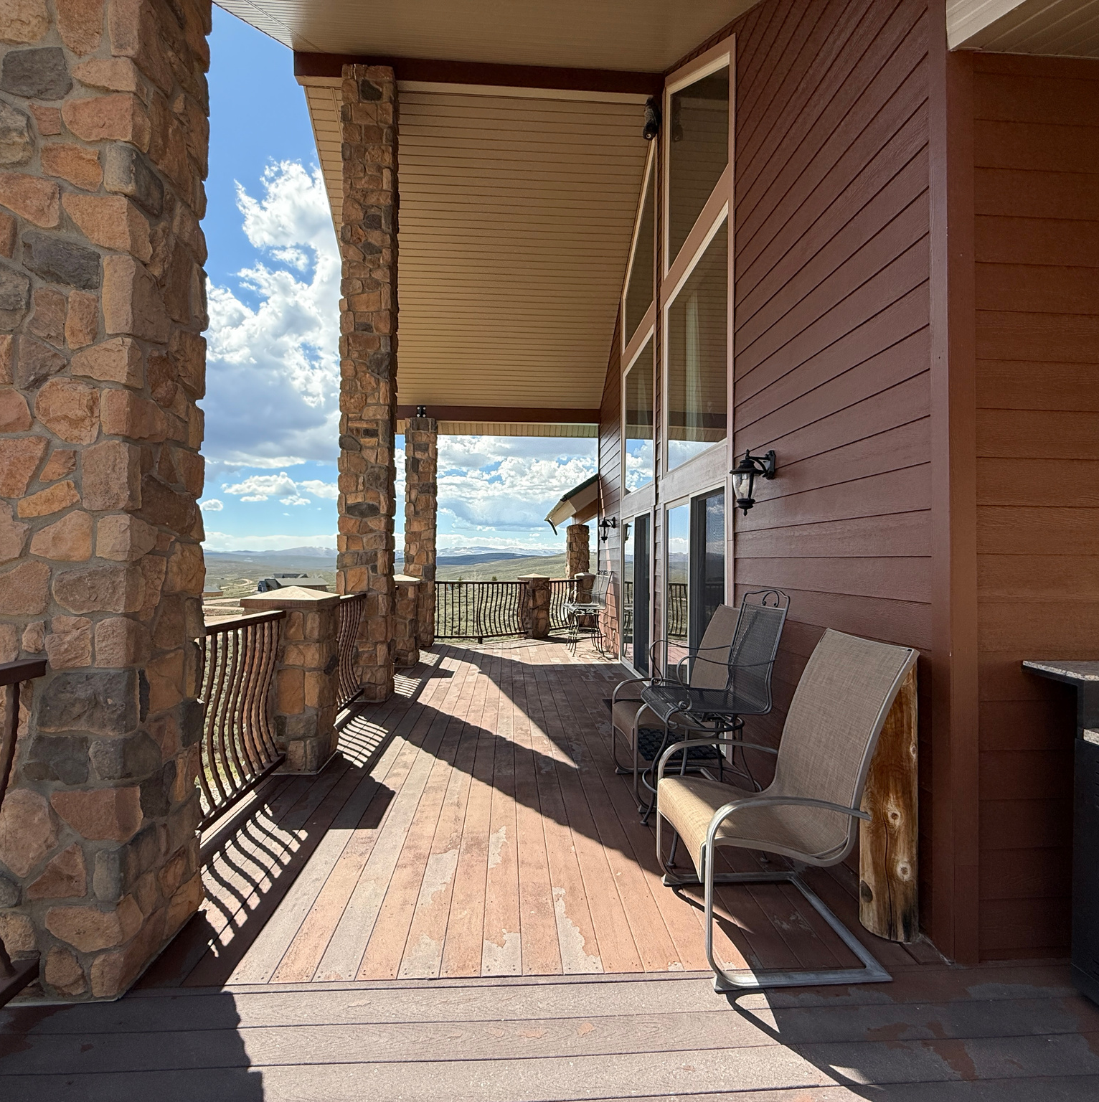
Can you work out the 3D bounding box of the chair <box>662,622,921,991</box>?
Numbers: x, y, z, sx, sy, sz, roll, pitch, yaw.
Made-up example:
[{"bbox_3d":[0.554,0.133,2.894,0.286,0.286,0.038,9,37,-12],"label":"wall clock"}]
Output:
[{"bbox_3d":[0.889,0.908,2.360,0.764,1.132,0.658,1,-1,-4],"label":"chair"}]

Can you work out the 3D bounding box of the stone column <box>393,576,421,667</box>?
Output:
[{"bbox_3d":[-2.083,0.942,8.245,0.509,1.228,0.502,1,-1,-4],"label":"stone column"}]

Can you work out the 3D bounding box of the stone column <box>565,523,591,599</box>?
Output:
[{"bbox_3d":[0.681,0.543,14.229,0.566,2.335,0.538,1,-1,-4],"label":"stone column"}]

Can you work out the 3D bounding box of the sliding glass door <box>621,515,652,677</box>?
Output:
[{"bbox_3d":[1.113,0.551,7.676,0.085,2.038,1.769,1,-1,-4],"label":"sliding glass door"}]

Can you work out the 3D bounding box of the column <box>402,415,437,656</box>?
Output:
[{"bbox_3d":[-2.226,-0.329,10.260,0.545,3.849,0.481,1,-1,-4],"label":"column"}]

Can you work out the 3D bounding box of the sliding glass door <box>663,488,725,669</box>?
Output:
[{"bbox_3d":[1.277,0.507,5.404,0.085,2.038,1.769,1,-1,-4],"label":"sliding glass door"}]

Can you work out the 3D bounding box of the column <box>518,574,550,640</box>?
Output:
[{"bbox_3d":[-0.284,1.035,11.311,0.474,1.210,0.474,2,-1,-39],"label":"column"}]

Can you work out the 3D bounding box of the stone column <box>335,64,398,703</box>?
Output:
[{"bbox_3d":[-1.896,-1.719,6.246,0.545,6.474,0.481,1,-1,-4],"label":"stone column"}]

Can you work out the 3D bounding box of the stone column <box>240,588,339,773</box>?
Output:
[{"bbox_3d":[-1.793,0.863,4.139,0.509,1.228,0.516,1,-1,-4],"label":"stone column"}]

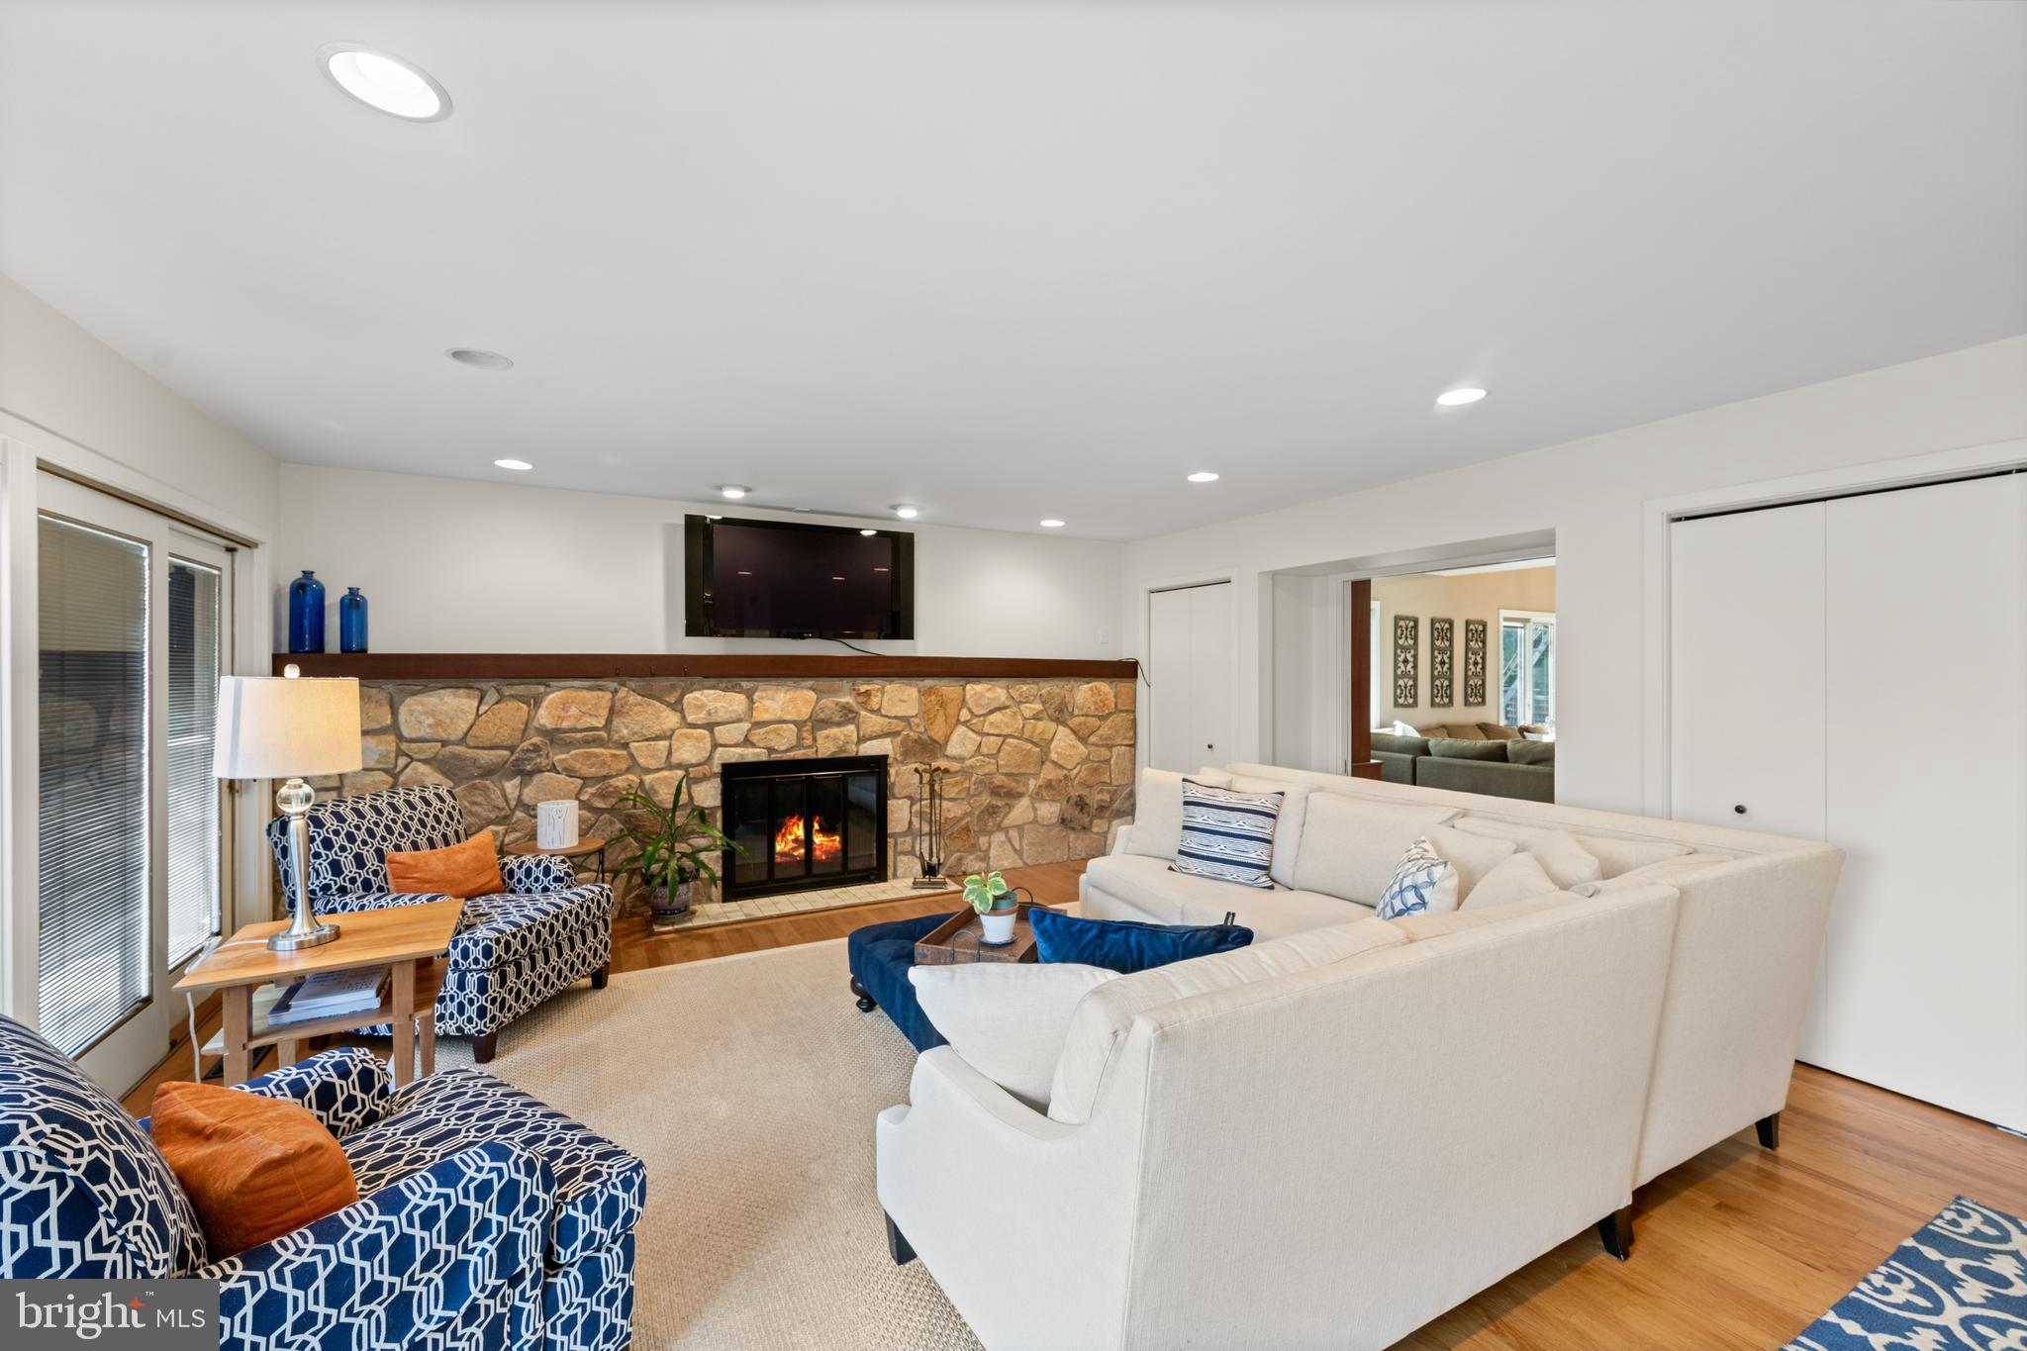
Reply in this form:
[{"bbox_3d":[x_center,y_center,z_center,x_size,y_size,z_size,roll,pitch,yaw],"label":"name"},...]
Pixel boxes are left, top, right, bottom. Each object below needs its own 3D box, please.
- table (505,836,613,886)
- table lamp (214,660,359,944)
[{"bbox_3d":[-2.275,1.125,3.928,0.455,0.545,0.455,0,0,-28],"label":"table"},{"bbox_3d":[-2.087,0.373,2.297,0.325,0.793,0.325,0,0,-28],"label":"table lamp"}]

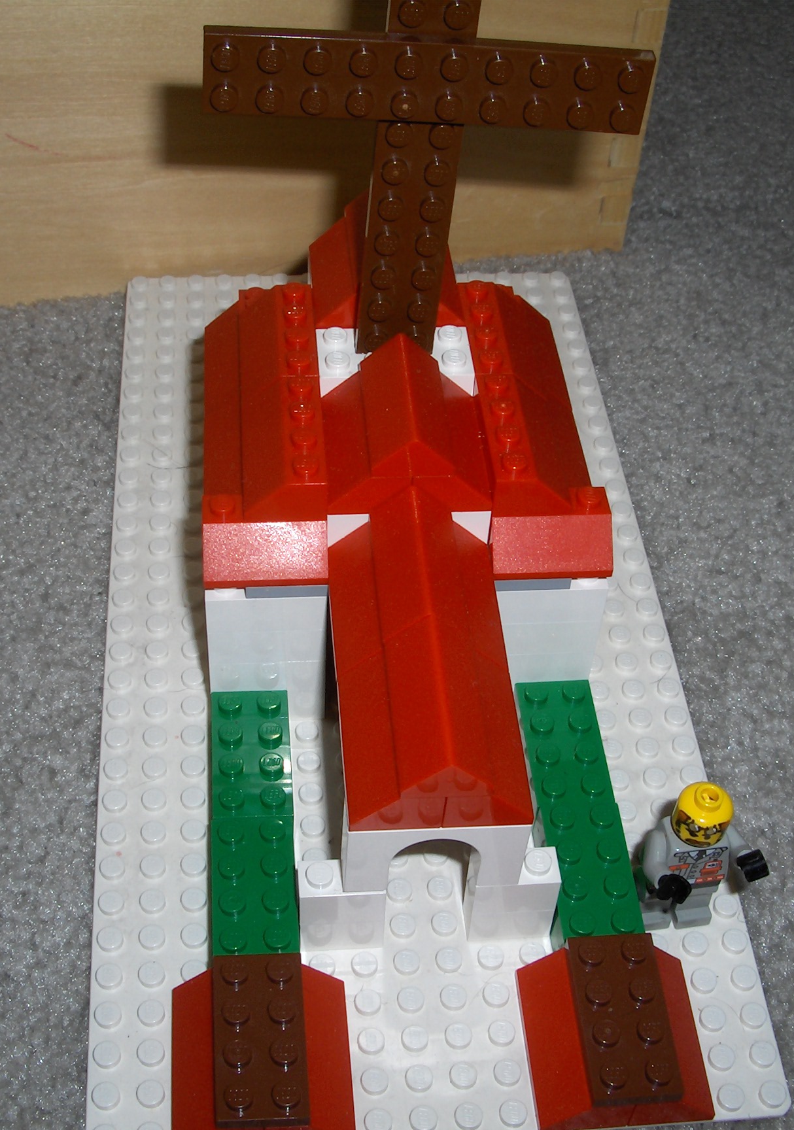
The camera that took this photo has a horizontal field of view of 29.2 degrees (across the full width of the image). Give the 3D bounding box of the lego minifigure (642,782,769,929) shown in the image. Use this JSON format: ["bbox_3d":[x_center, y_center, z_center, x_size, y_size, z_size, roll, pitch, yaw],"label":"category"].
[{"bbox_3d":[0.055,0.056,0.281,0.024,0.040,0.015,-4,47,-8],"label":"lego minifigure"}]

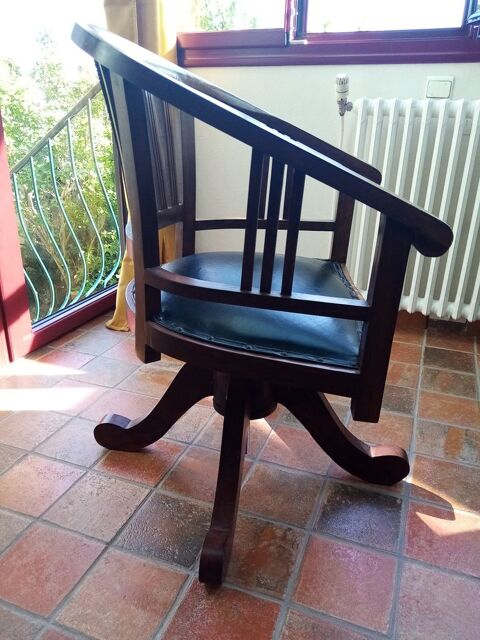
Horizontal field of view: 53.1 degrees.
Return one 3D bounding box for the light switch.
[{"bbox_3d":[0.662,-0.766,1.597,0.082,0.078,0.013,9,22,19],"label":"light switch"}]

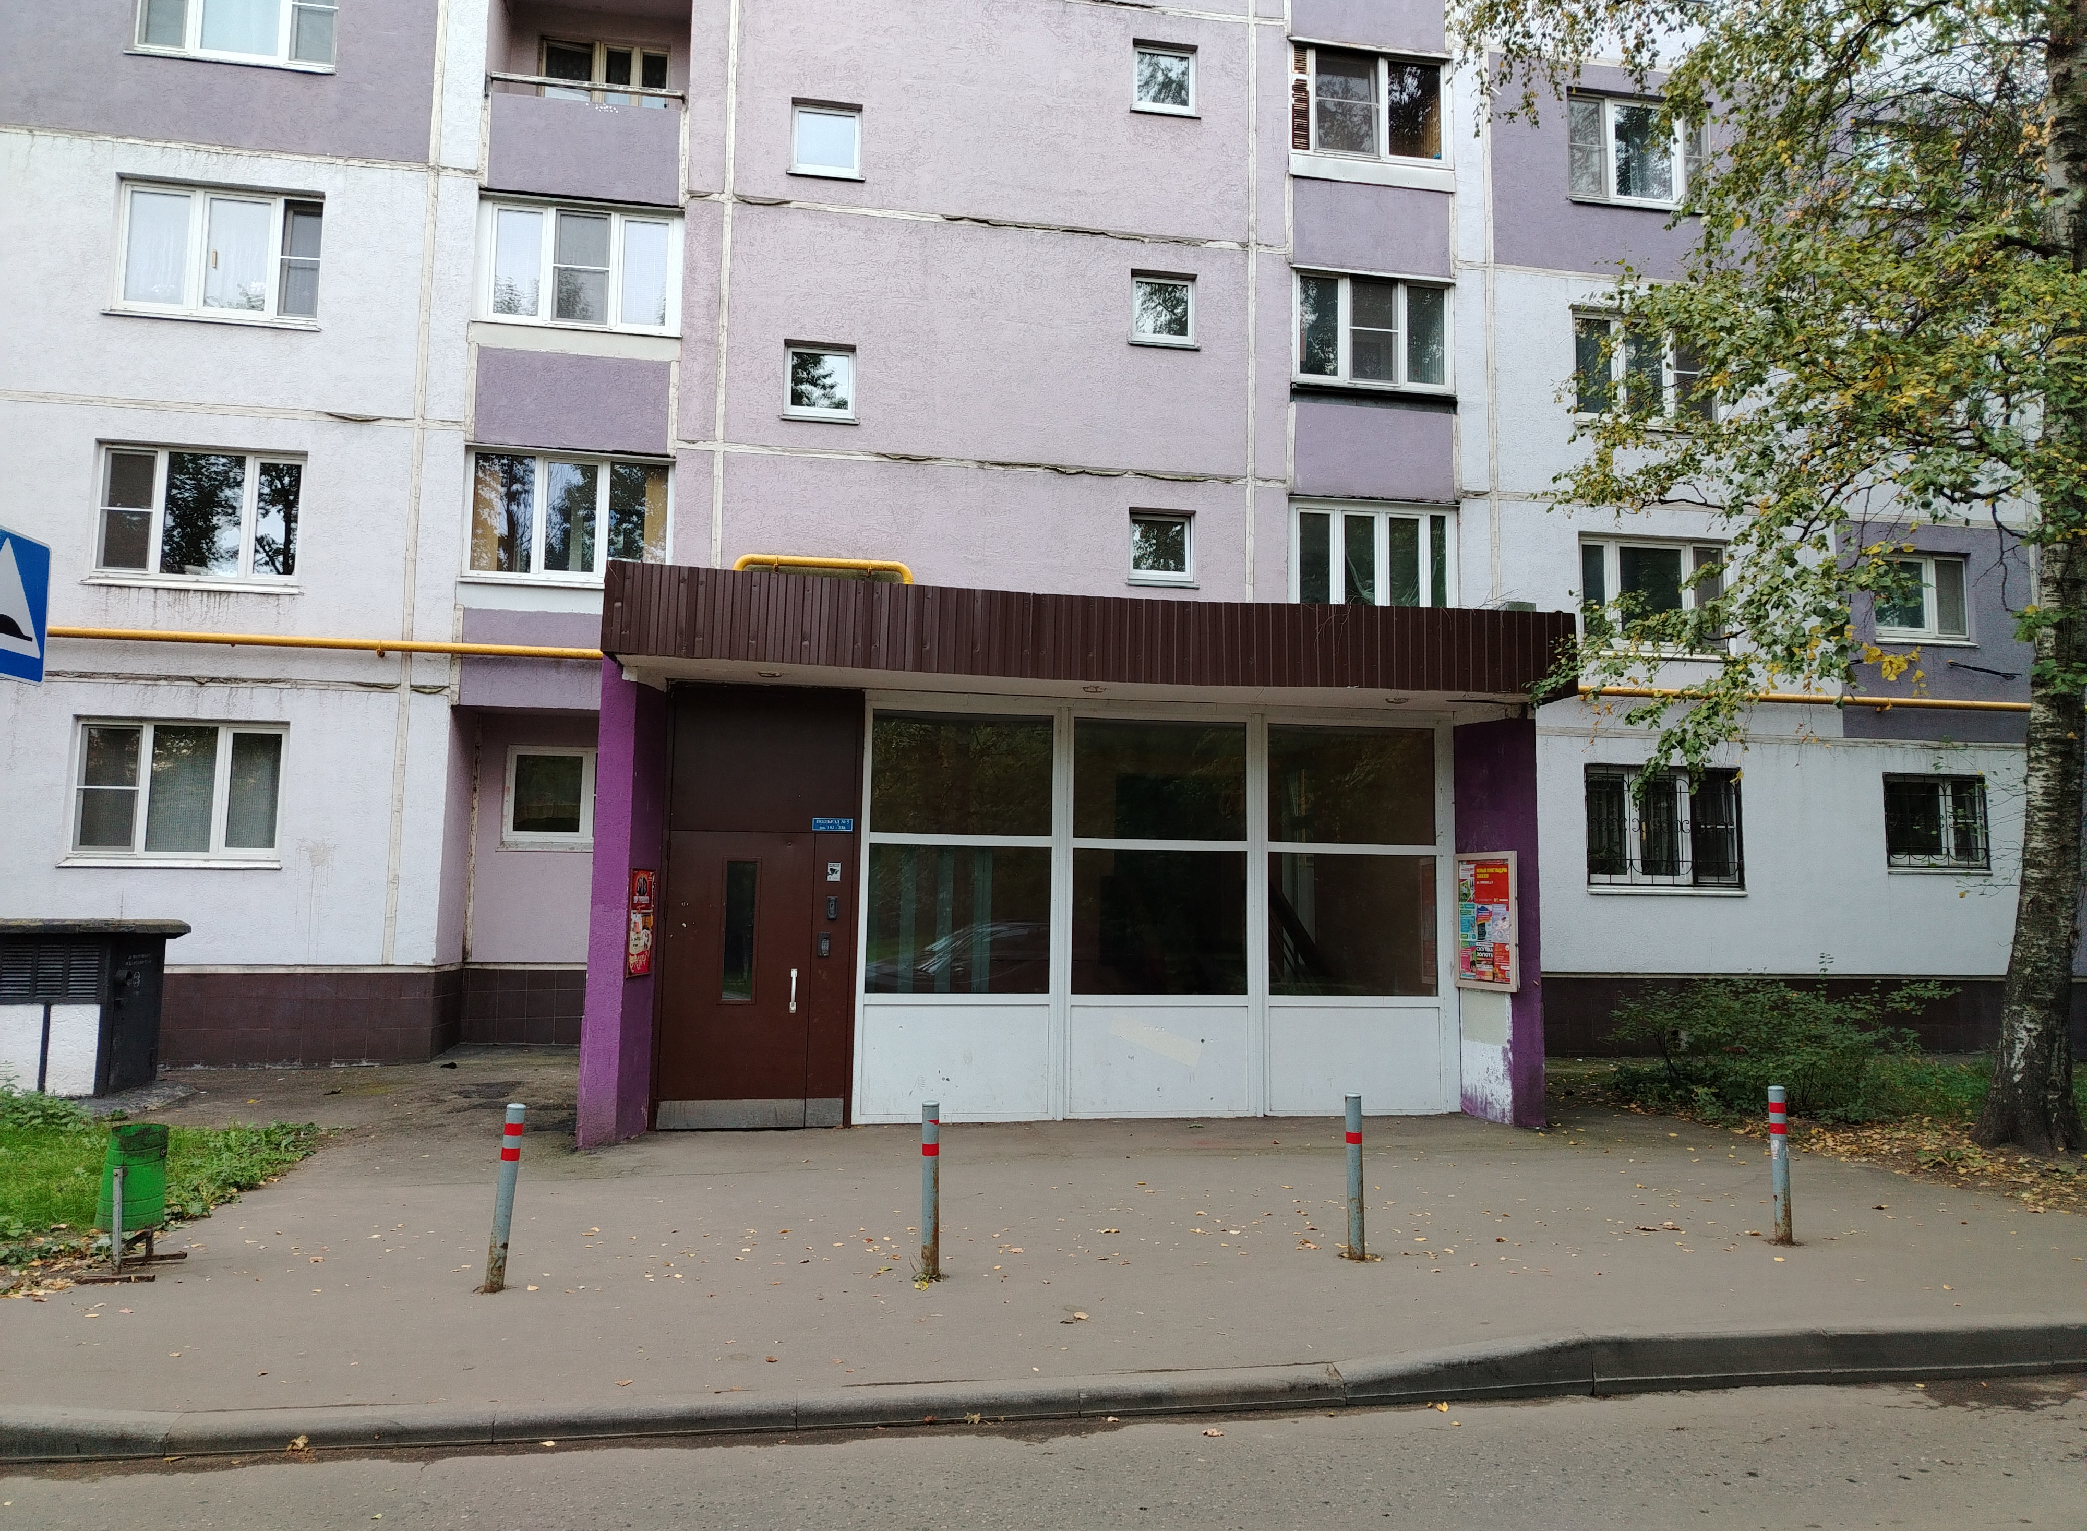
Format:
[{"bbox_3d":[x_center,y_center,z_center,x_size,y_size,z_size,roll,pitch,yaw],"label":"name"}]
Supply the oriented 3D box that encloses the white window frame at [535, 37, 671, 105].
[{"bbox_3d":[-5.191,-7.822,17.054,1.480,1.400,0.120,2,-6,-9],"label":"white window frame"}]

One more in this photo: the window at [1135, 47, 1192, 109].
[{"bbox_3d":[1.413,-7.988,16.965,0.721,0.761,0.120,2,-6,-10],"label":"window"}]

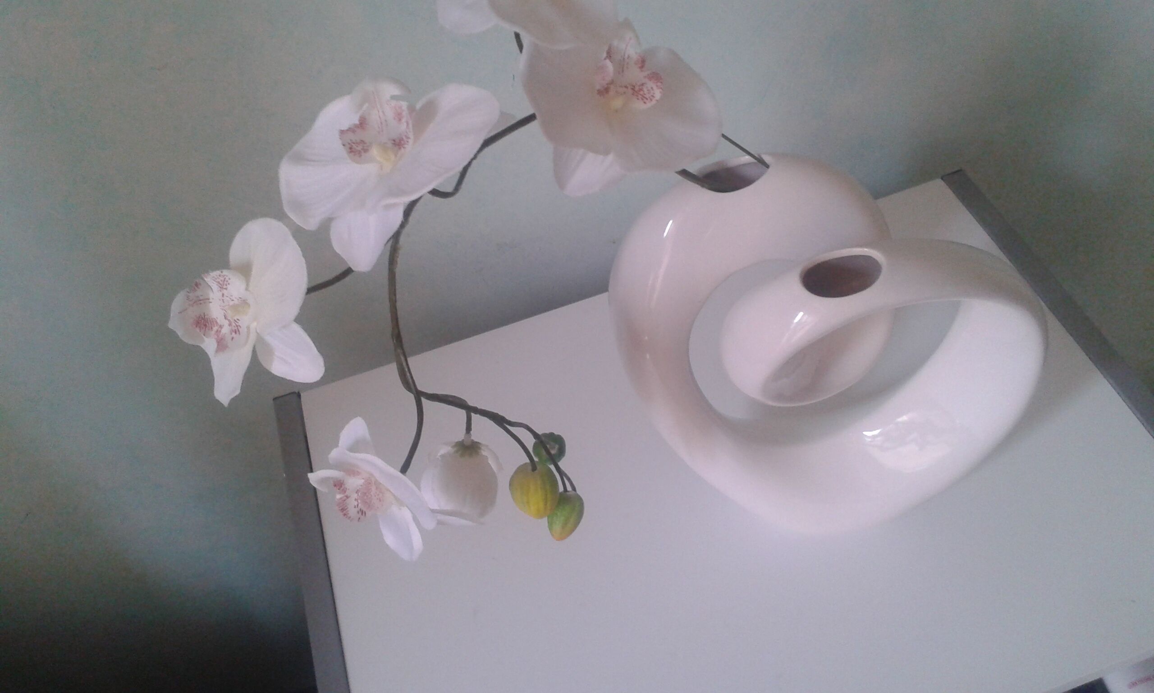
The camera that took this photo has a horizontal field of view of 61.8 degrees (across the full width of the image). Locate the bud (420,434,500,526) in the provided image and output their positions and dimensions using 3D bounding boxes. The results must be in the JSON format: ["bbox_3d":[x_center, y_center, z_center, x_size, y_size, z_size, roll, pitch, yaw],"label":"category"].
[{"bbox_3d":[-0.060,0.069,0.500,0.042,0.042,0.038,1,37,-8],"label":"bud"}]

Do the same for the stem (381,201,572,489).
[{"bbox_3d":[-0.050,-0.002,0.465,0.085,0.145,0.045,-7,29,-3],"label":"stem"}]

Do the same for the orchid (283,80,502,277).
[{"bbox_3d":[-0.078,-0.071,0.400,0.092,0.045,0.078,-16,60,-1],"label":"orchid"}]

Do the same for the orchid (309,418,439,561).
[{"bbox_3d":[-0.105,0.074,0.500,0.045,0.073,0.075,-38,13,-19],"label":"orchid"}]

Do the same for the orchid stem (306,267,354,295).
[{"bbox_3d":[-0.115,-0.031,0.450,0.026,0.005,0.006,-30,54,0],"label":"orchid stem"}]

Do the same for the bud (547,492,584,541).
[{"bbox_3d":[-0.006,0.086,0.490,0.018,0.027,0.018,5,35,-3],"label":"bud"}]

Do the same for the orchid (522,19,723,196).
[{"bbox_3d":[0.020,-0.107,0.430,0.088,0.042,0.078,-7,63,-5],"label":"orchid"}]

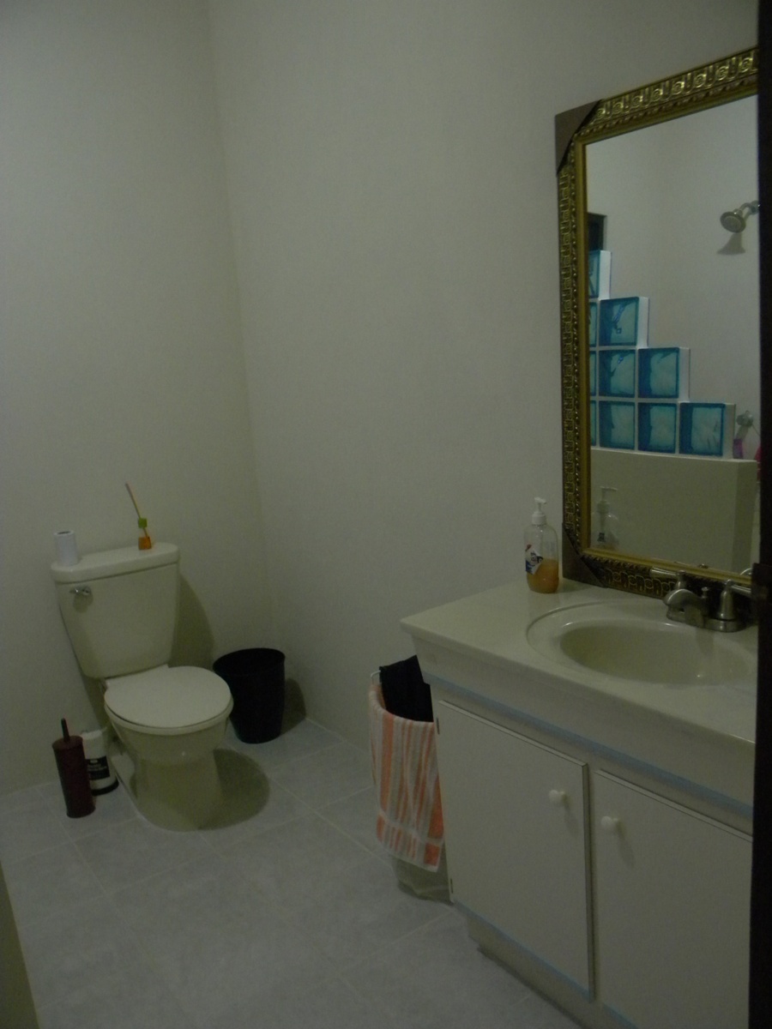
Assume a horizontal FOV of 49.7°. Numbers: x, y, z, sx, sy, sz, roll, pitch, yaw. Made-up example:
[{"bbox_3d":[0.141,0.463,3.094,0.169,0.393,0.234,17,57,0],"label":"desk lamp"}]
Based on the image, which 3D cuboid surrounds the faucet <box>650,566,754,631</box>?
[{"bbox_3d":[0.586,0.172,1.602,0.140,0.097,0.240,-11,12,-35],"label":"faucet"}]

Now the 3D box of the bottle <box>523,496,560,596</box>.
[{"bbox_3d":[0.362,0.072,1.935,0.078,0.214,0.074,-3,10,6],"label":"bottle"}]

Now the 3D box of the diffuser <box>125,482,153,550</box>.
[{"bbox_3d":[-0.904,0.007,3.046,0.075,0.243,0.055,-11,12,-35],"label":"diffuser"}]

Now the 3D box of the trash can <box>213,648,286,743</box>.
[{"bbox_3d":[-0.517,0.720,3.264,0.275,0.304,0.275,-4,10,1],"label":"trash can"}]

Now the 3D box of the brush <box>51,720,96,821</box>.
[{"bbox_3d":[-1.035,0.830,2.759,0.097,0.334,0.097,-11,12,-35],"label":"brush"}]

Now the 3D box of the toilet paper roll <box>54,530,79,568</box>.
[{"bbox_3d":[-1.102,0.121,2.877,0.069,0.109,0.069,-11,12,-35],"label":"toilet paper roll"}]

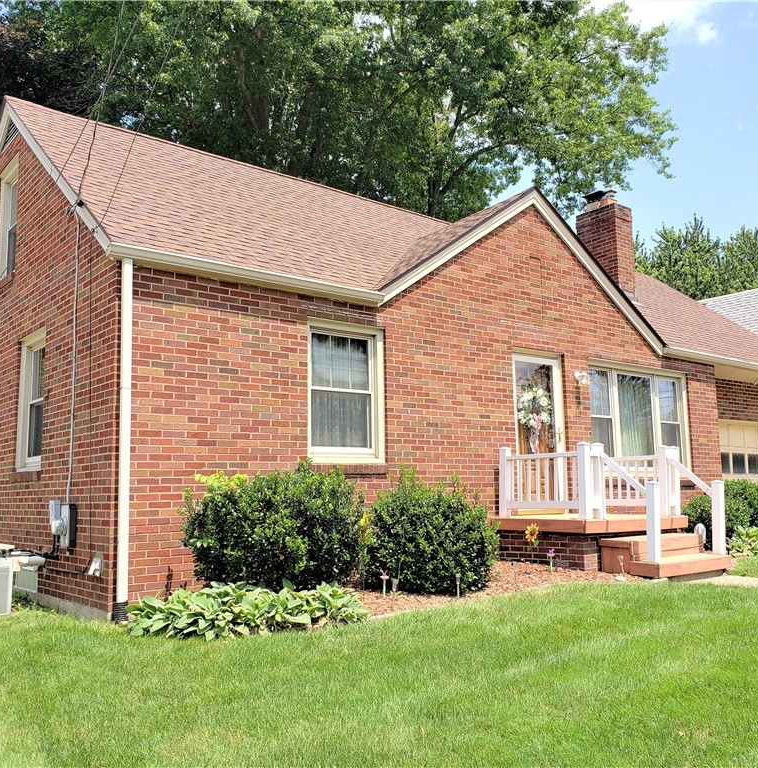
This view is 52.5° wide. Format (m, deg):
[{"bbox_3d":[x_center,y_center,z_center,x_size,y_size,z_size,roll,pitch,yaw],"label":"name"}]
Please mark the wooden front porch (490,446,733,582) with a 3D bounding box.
[{"bbox_3d":[2.737,1.435,9.004,2.080,1.380,2.000,5,-10,-39],"label":"wooden front porch"}]

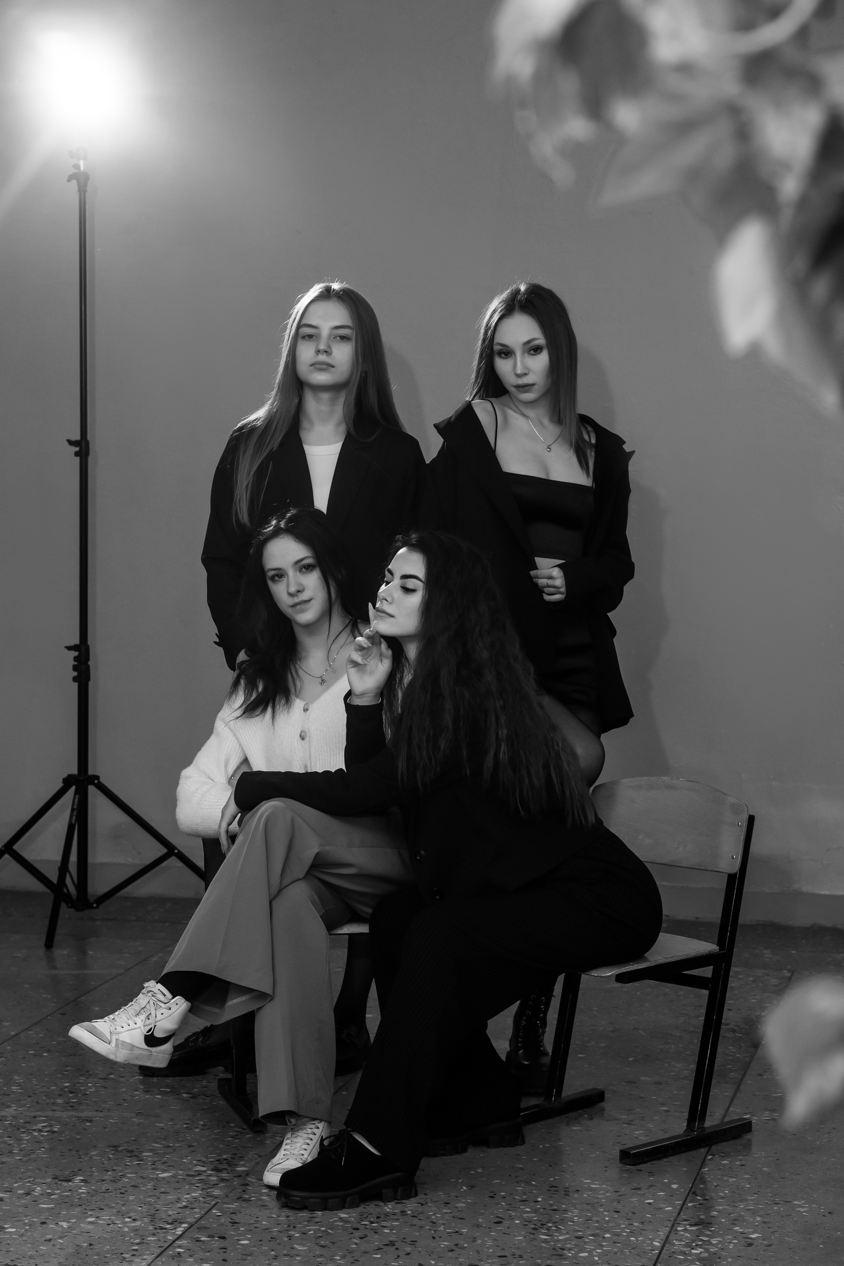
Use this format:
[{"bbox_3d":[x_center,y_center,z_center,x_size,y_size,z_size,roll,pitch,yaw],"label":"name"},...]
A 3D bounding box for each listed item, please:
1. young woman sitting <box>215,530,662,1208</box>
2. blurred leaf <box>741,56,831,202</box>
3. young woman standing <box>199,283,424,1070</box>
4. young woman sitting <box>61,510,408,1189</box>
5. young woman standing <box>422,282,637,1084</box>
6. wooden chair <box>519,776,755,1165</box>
[{"bbox_3d":[0.055,0.413,5.727,0.860,1.210,0.500,-2,5,-28],"label":"young woman sitting"},{"bbox_3d":[0.152,-0.211,1.250,0.036,0.063,0.030,1,4,7],"label":"blurred leaf"},{"bbox_3d":[-0.233,0.104,6.439,0.540,1.720,0.380,1,4,3],"label":"young woman standing"},{"bbox_3d":[-0.295,0.379,5.916,0.600,1.245,0.760,2,4,18],"label":"young woman sitting"},{"bbox_3d":[0.233,0.117,6.360,0.480,1.715,0.380,1,4,1],"label":"young woman standing"},{"bbox_3d":[0.375,0.654,5.971,0.410,0.700,0.467,4,6,43],"label":"wooden chair"}]

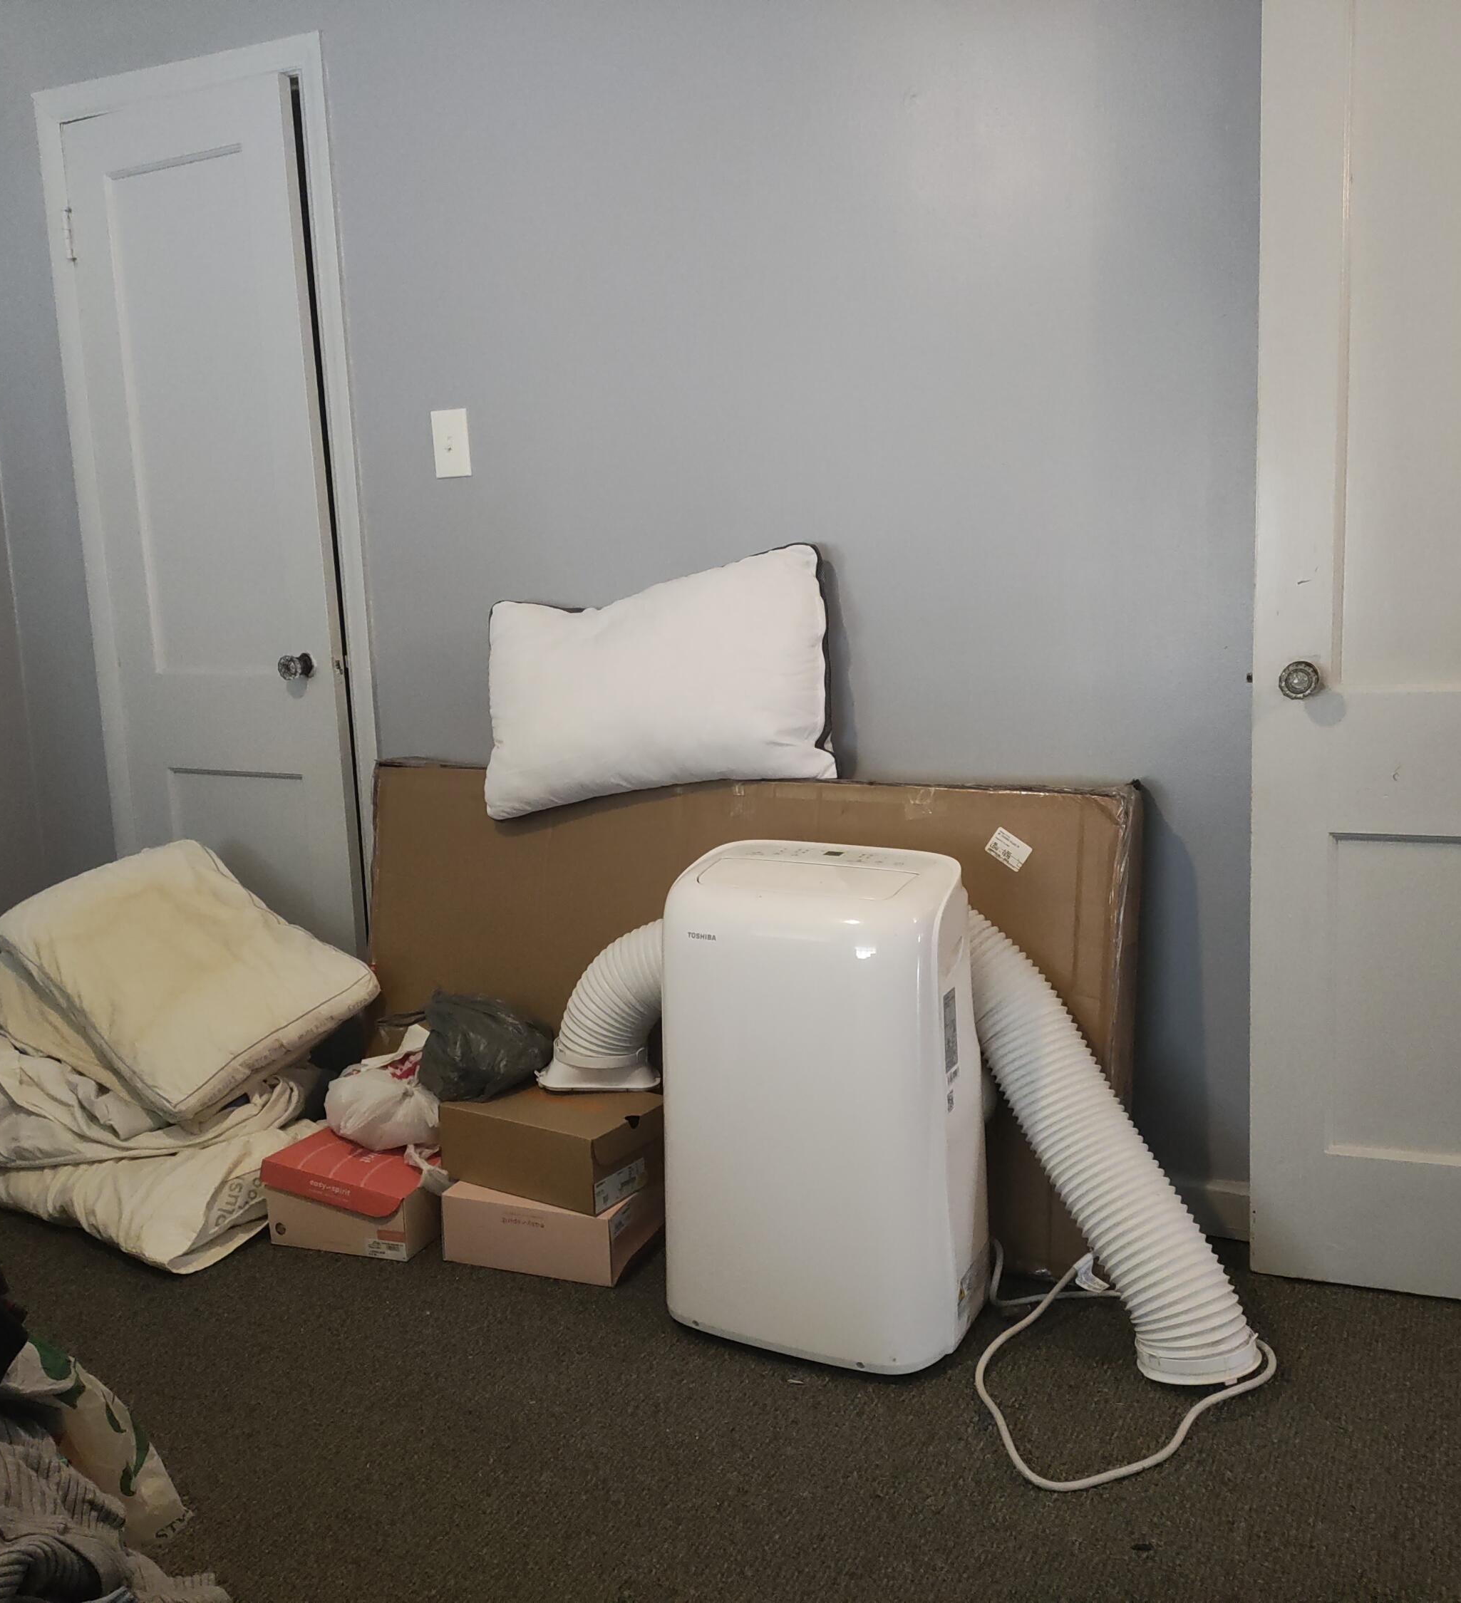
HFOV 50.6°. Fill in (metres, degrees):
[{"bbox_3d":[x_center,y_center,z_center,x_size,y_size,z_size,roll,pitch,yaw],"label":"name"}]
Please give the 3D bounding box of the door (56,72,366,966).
[{"bbox_3d":[-1.004,-0.350,3.075,0.580,1.980,0.037,2,10,28],"label":"door"}]

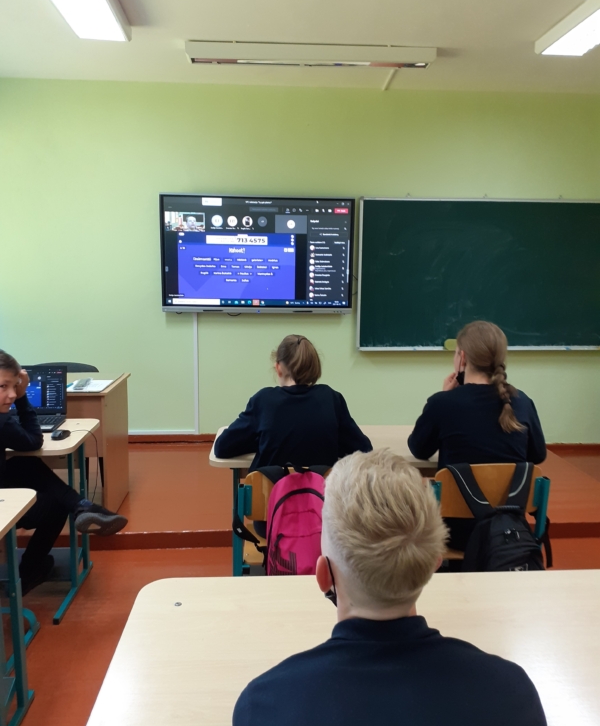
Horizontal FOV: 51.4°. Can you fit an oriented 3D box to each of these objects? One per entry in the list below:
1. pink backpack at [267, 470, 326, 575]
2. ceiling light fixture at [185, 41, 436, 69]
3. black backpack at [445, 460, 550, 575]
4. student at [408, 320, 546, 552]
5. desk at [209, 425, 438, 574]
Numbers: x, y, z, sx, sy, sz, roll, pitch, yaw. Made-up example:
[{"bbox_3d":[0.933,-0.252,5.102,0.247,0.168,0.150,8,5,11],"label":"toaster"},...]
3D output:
[{"bbox_3d":[0.022,0.592,2.092,0.275,0.460,0.200,0,8,-3],"label":"pink backpack"},{"bbox_3d":[0.077,-1.969,4.010,1.570,0.070,0.220,0,8,-4],"label":"ceiling light fixture"},{"bbox_3d":[0.663,0.645,2.138,0.330,0.520,0.220,0,8,-3],"label":"black backpack"},{"bbox_3d":[0.670,0.485,2.500,0.520,1.305,0.620,0,8,-3],"label":"student"},{"bbox_3d":[0.267,0.719,2.758,1.280,0.760,0.580,0,8,-3],"label":"desk"}]

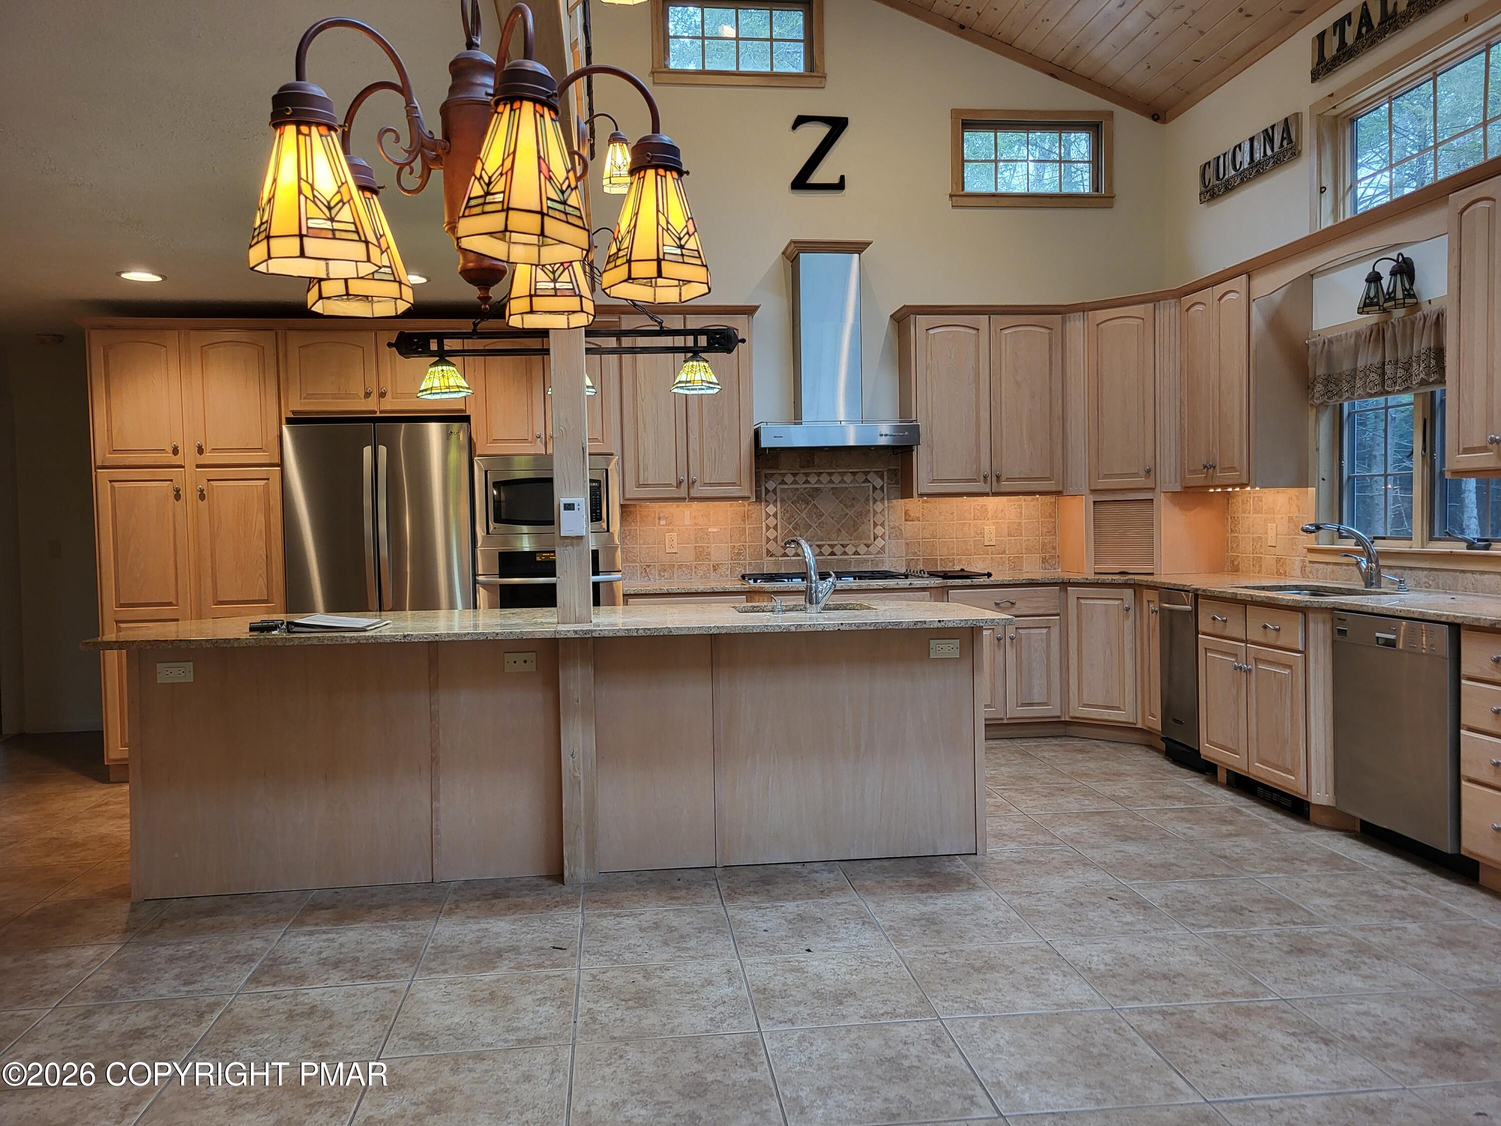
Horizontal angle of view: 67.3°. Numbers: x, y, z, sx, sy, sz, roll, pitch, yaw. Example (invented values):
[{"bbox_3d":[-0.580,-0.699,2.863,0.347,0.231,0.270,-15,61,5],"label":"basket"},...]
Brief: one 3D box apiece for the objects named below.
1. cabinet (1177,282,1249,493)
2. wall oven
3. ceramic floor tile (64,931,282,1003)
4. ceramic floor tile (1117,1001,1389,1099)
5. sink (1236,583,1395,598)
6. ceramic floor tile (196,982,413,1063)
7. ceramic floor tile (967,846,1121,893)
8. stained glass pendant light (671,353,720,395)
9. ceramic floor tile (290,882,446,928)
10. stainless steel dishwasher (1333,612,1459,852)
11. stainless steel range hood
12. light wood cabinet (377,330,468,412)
[{"bbox_3d":[2.604,-0.928,5.932,0.340,1.040,0.650,-1,2,-7],"label":"cabinet"},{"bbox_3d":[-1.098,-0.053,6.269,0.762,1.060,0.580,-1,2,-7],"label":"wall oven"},{"bbox_3d":[-1.687,1.196,3.330,0.457,0.010,0.457,-1,2,-7],"label":"ceramic floor tile"},{"bbox_3d":[1.181,1.145,2.666,0.453,0.010,0.453,-1,2,-7],"label":"ceramic floor tile"},{"bbox_3d":[2.371,0.215,4.763,0.430,0.190,0.700,-1,2,-7],"label":"sink"},{"bbox_3d":[-1.144,1.178,2.879,0.457,0.010,0.457,-1,2,-7],"label":"ceramic floor tile"},{"bbox_3d":[1.020,1.093,4.024,0.453,0.010,0.453,-1,2,-7],"label":"ceramic floor tile"},{"bbox_3d":[-0.205,-0.712,4.268,0.190,0.151,0.190,-1,2,-7],"label":"stained glass pendant light"},{"bbox_3d":[-1.253,1.148,3.793,0.457,0.010,0.430,-1,2,-7],"label":"ceramic floor tile"},{"bbox_3d":[2.656,0.595,4.198,0.590,0.790,0.600,-1,2,-7],"label":"stainless steel dishwasher"},{"bbox_3d":[0.461,-1.236,6.414,0.884,1.160,0.520,-1,2,-7],"label":"stainless steel range hood"},{"bbox_3d":[-1.681,-0.968,5.897,0.439,0.407,0.460,-1,2,-7],"label":"light wood cabinet"}]

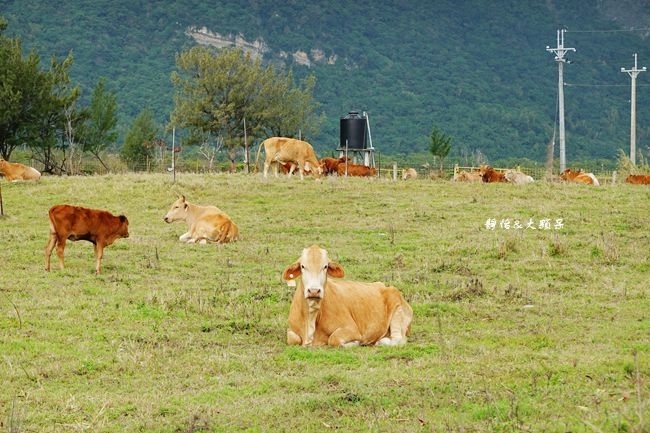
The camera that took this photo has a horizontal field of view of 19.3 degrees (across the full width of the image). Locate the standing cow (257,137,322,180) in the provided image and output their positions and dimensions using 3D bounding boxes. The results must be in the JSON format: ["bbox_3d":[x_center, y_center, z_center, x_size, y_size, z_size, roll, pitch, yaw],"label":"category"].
[{"bbox_3d":[-1.046,-1.749,58.000,2.100,1.320,0.620,0,2,13],"label":"standing cow"}]

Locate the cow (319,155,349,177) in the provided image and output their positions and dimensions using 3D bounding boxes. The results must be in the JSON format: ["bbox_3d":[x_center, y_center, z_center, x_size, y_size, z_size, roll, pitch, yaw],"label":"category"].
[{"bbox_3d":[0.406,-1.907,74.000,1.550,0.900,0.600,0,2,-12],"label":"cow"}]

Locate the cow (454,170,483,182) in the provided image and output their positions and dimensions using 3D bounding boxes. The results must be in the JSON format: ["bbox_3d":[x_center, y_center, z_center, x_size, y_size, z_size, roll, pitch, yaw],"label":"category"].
[{"bbox_3d":[6.125,-1.631,80.000,1.500,0.700,0.580,-1,2,-24],"label":"cow"}]

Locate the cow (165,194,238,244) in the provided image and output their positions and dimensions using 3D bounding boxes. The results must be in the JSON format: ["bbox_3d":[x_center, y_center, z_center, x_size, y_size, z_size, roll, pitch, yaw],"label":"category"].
[{"bbox_3d":[-2.453,0.056,38.000,1.650,0.960,0.680,1,2,37],"label":"cow"}]

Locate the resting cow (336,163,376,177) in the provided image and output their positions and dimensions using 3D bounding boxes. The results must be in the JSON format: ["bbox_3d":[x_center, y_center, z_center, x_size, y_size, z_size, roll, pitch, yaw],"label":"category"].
[{"bbox_3d":[1.204,-1.712,72.000,1.550,0.640,0.600,0,2,-9],"label":"resting cow"}]

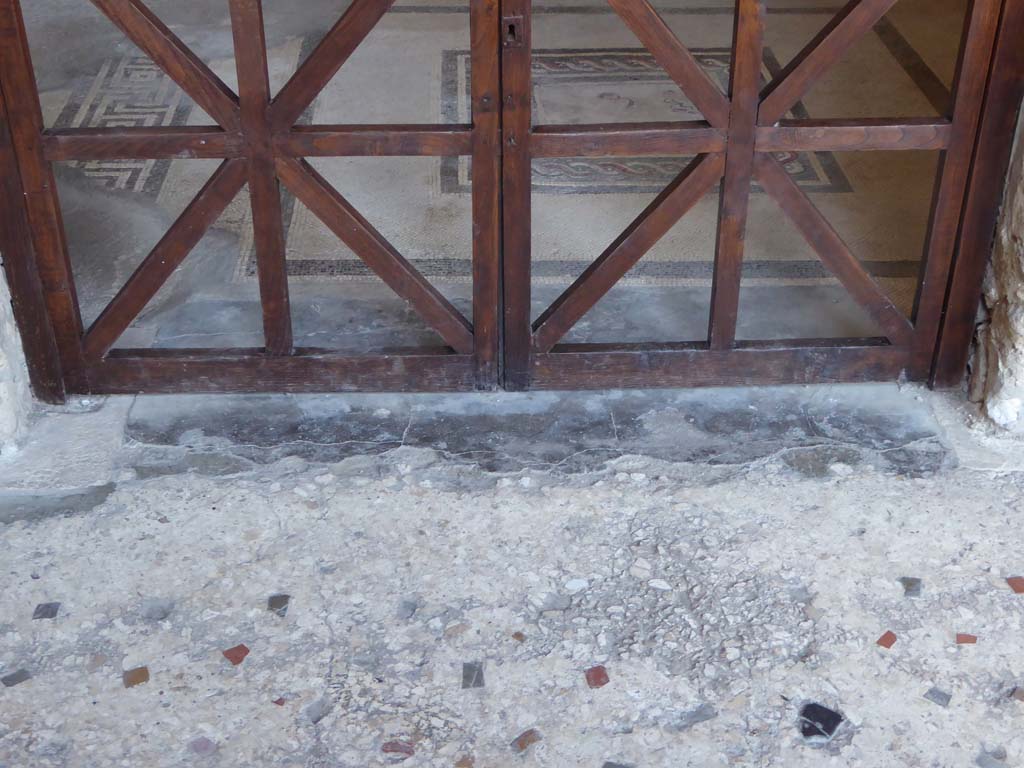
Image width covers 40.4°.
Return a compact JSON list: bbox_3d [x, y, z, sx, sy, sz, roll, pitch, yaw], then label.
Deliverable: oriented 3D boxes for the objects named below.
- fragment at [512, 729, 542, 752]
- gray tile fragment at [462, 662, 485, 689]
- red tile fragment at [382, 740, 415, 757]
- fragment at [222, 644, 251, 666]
[{"bbox_3d":[0.021,0.502,1.934,0.050,0.011,0.023,-27,41,-35],"label":"fragment"},{"bbox_3d":[-0.056,0.432,2.044,0.032,0.010,0.054,-1,32,-1],"label":"gray tile fragment"},{"bbox_3d":[-0.155,0.507,1.925,0.046,0.010,0.024,5,33,7],"label":"red tile fragment"},{"bbox_3d":[-0.408,0.409,2.081,0.035,0.010,0.035,-23,39,-31],"label":"fragment"}]

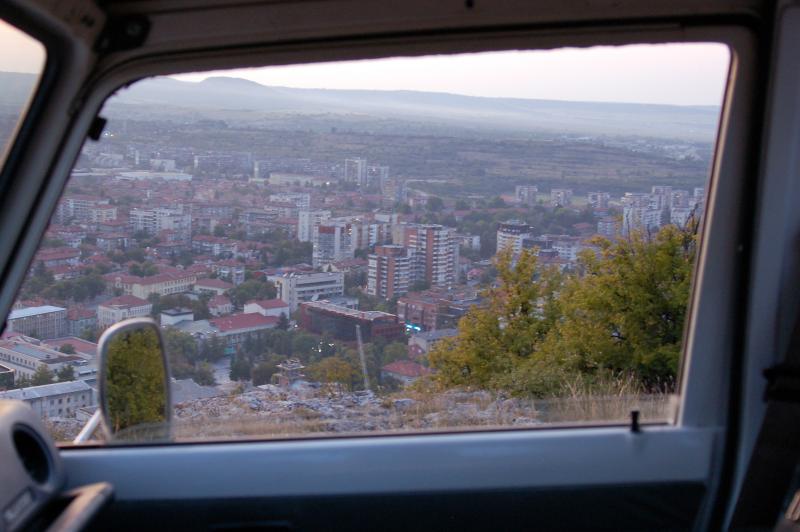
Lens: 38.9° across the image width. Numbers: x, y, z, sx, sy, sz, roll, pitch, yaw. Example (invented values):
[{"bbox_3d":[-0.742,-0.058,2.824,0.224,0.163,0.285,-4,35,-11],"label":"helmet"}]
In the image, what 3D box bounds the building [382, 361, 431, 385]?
[{"bbox_3d":[2.310,38.160,402.000,13.500,7.000,10.000,7,10,30],"label":"building"}]

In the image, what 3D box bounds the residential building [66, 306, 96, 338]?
[{"bbox_3d":[-143.443,25.671,510.000,12.500,14.500,9.000,0,9,-11],"label":"residential building"}]

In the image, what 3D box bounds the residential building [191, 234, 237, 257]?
[{"bbox_3d":[-134.100,-14.640,829.440,34.440,13.110,11.290,4,8,15],"label":"residential building"}]

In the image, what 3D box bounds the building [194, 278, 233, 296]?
[{"bbox_3d":[-105.120,11.590,640.000,18.500,7.800,12.000,7,10,30],"label":"building"}]

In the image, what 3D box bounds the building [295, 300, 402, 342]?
[{"bbox_3d":[-24.720,27.680,556.570,48.340,12.040,18.710,10,11,43],"label":"building"}]

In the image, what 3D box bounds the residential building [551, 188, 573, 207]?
[{"bbox_3d":[173.280,-72.209,1215.000,19.500,22.000,16.000,4,9,14],"label":"residential building"}]

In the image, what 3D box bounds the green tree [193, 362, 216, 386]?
[{"bbox_3d":[-69.060,38.500,400.000,8.500,9.000,8.500,2,8,0],"label":"green tree"}]

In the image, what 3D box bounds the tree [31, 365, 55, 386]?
[{"bbox_3d":[-116.810,36.430,370.000,7.800,8.600,7.800,2,8,0],"label":"tree"}]

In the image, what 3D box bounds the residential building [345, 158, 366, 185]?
[{"bbox_3d":[-55.170,-118.500,1420.000,20.000,35.000,17.000,7,10,30],"label":"residential building"}]

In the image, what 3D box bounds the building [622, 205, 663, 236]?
[{"bbox_3d":[223.170,-39.950,1040.000,19.000,29.000,29.000,10,11,43],"label":"building"}]

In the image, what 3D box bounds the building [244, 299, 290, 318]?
[{"bbox_3d":[-67.890,22.970,578.000,15.500,9.500,15.500,10,11,43],"label":"building"}]

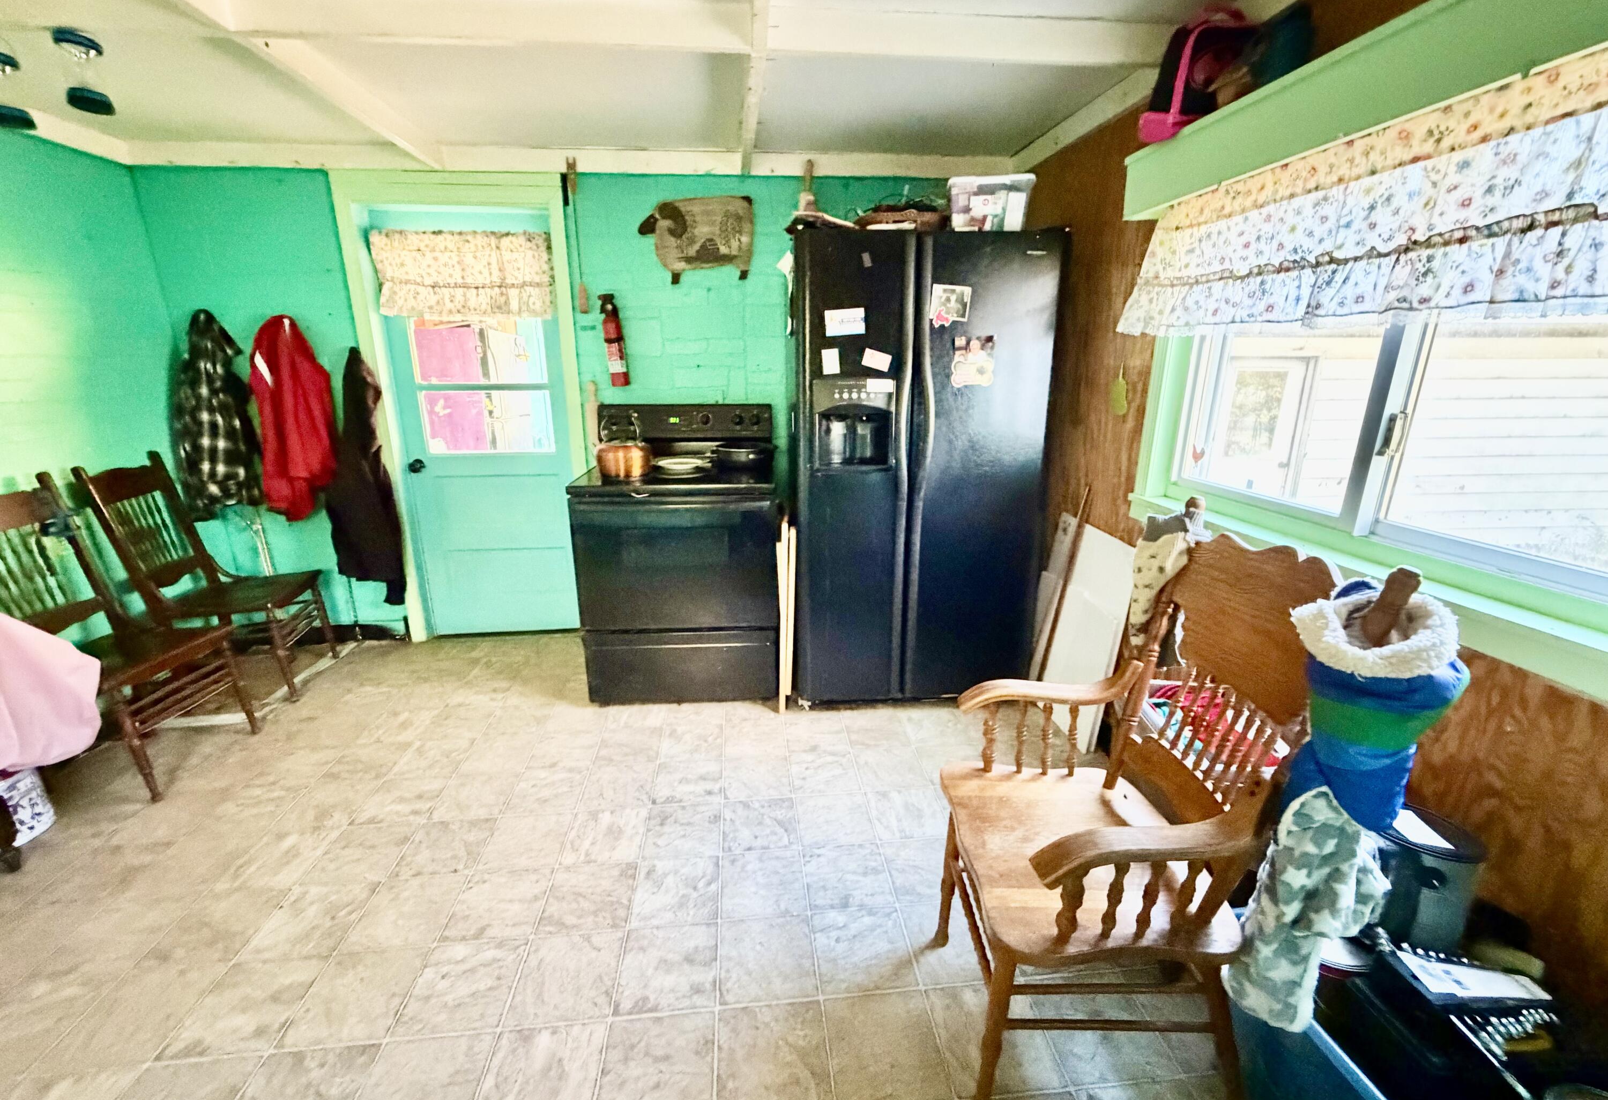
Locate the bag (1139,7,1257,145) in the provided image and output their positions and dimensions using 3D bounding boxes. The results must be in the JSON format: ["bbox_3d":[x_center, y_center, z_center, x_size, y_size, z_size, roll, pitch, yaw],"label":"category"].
[{"bbox_3d":[0.989,-1.178,1.645,0.160,0.240,0.250,-2,16,-6],"label":"bag"}]

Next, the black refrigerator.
[{"bbox_3d":[0.423,-0.326,2.766,0.920,1.770,0.760,-1,16,-2],"label":"black refrigerator"}]

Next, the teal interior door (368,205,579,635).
[{"bbox_3d":[-1.488,-0.517,3.090,0.770,1.970,0.055,-1,16,-3],"label":"teal interior door"}]

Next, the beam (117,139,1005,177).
[{"bbox_3d":[-0.918,-1.619,2.718,3.580,0.095,0.050,-1,16,-4],"label":"beam"}]

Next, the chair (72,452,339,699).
[{"bbox_3d":[-2.400,0.101,2.718,0.510,1.000,0.450,-5,17,-16],"label":"chair"}]

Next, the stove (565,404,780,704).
[{"bbox_3d":[-0.509,-0.023,2.811,0.766,1.170,0.680,-1,16,-3],"label":"stove"}]

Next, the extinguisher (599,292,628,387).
[{"bbox_3d":[-0.843,-0.925,2.871,0.110,0.390,0.110,-1,16,-4],"label":"extinguisher"}]

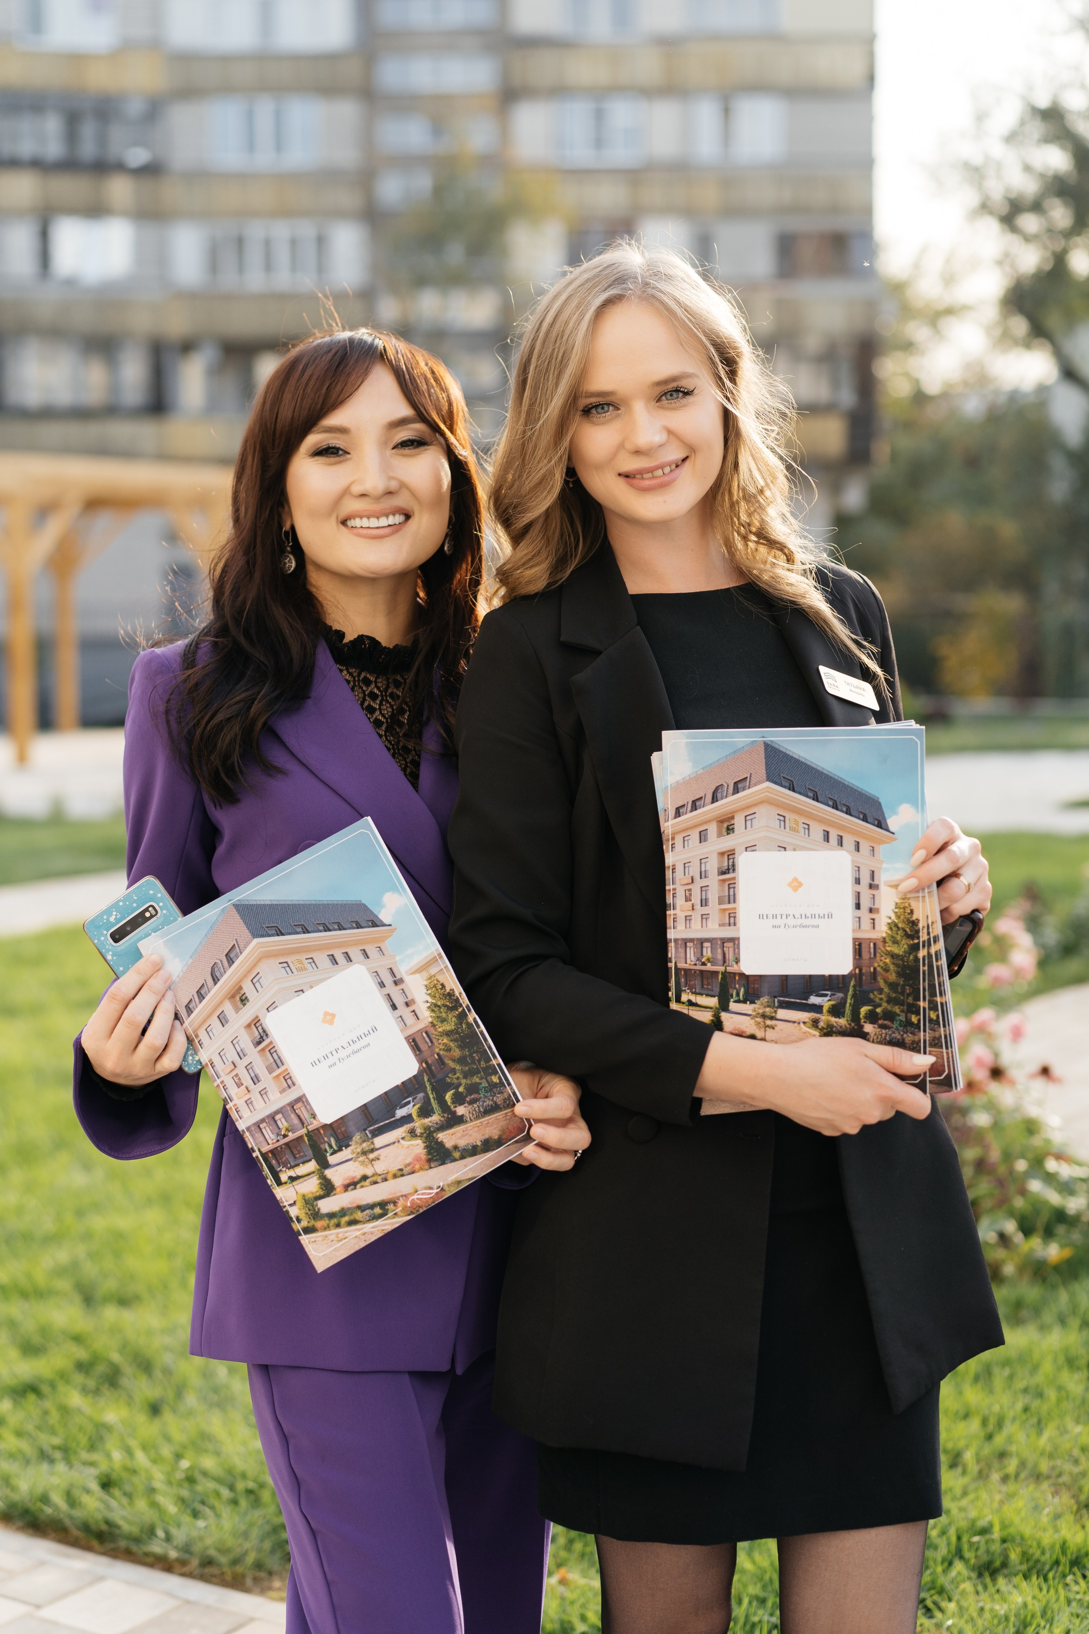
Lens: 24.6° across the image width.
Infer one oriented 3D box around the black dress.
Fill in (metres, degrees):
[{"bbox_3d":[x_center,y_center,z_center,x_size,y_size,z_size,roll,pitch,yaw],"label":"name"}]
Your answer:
[{"bbox_3d":[0.168,0.195,2.165,0.350,0.810,0.250,-1,4,-12],"label":"black dress"}]

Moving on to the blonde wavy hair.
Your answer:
[{"bbox_3d":[0.122,-0.308,2.170,0.310,0.380,0.260,-4,4,-5],"label":"blonde wavy hair"}]

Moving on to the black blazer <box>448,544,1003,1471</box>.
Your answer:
[{"bbox_3d":[0.155,0.155,2.150,0.450,0.780,0.330,-1,4,-13],"label":"black blazer"}]

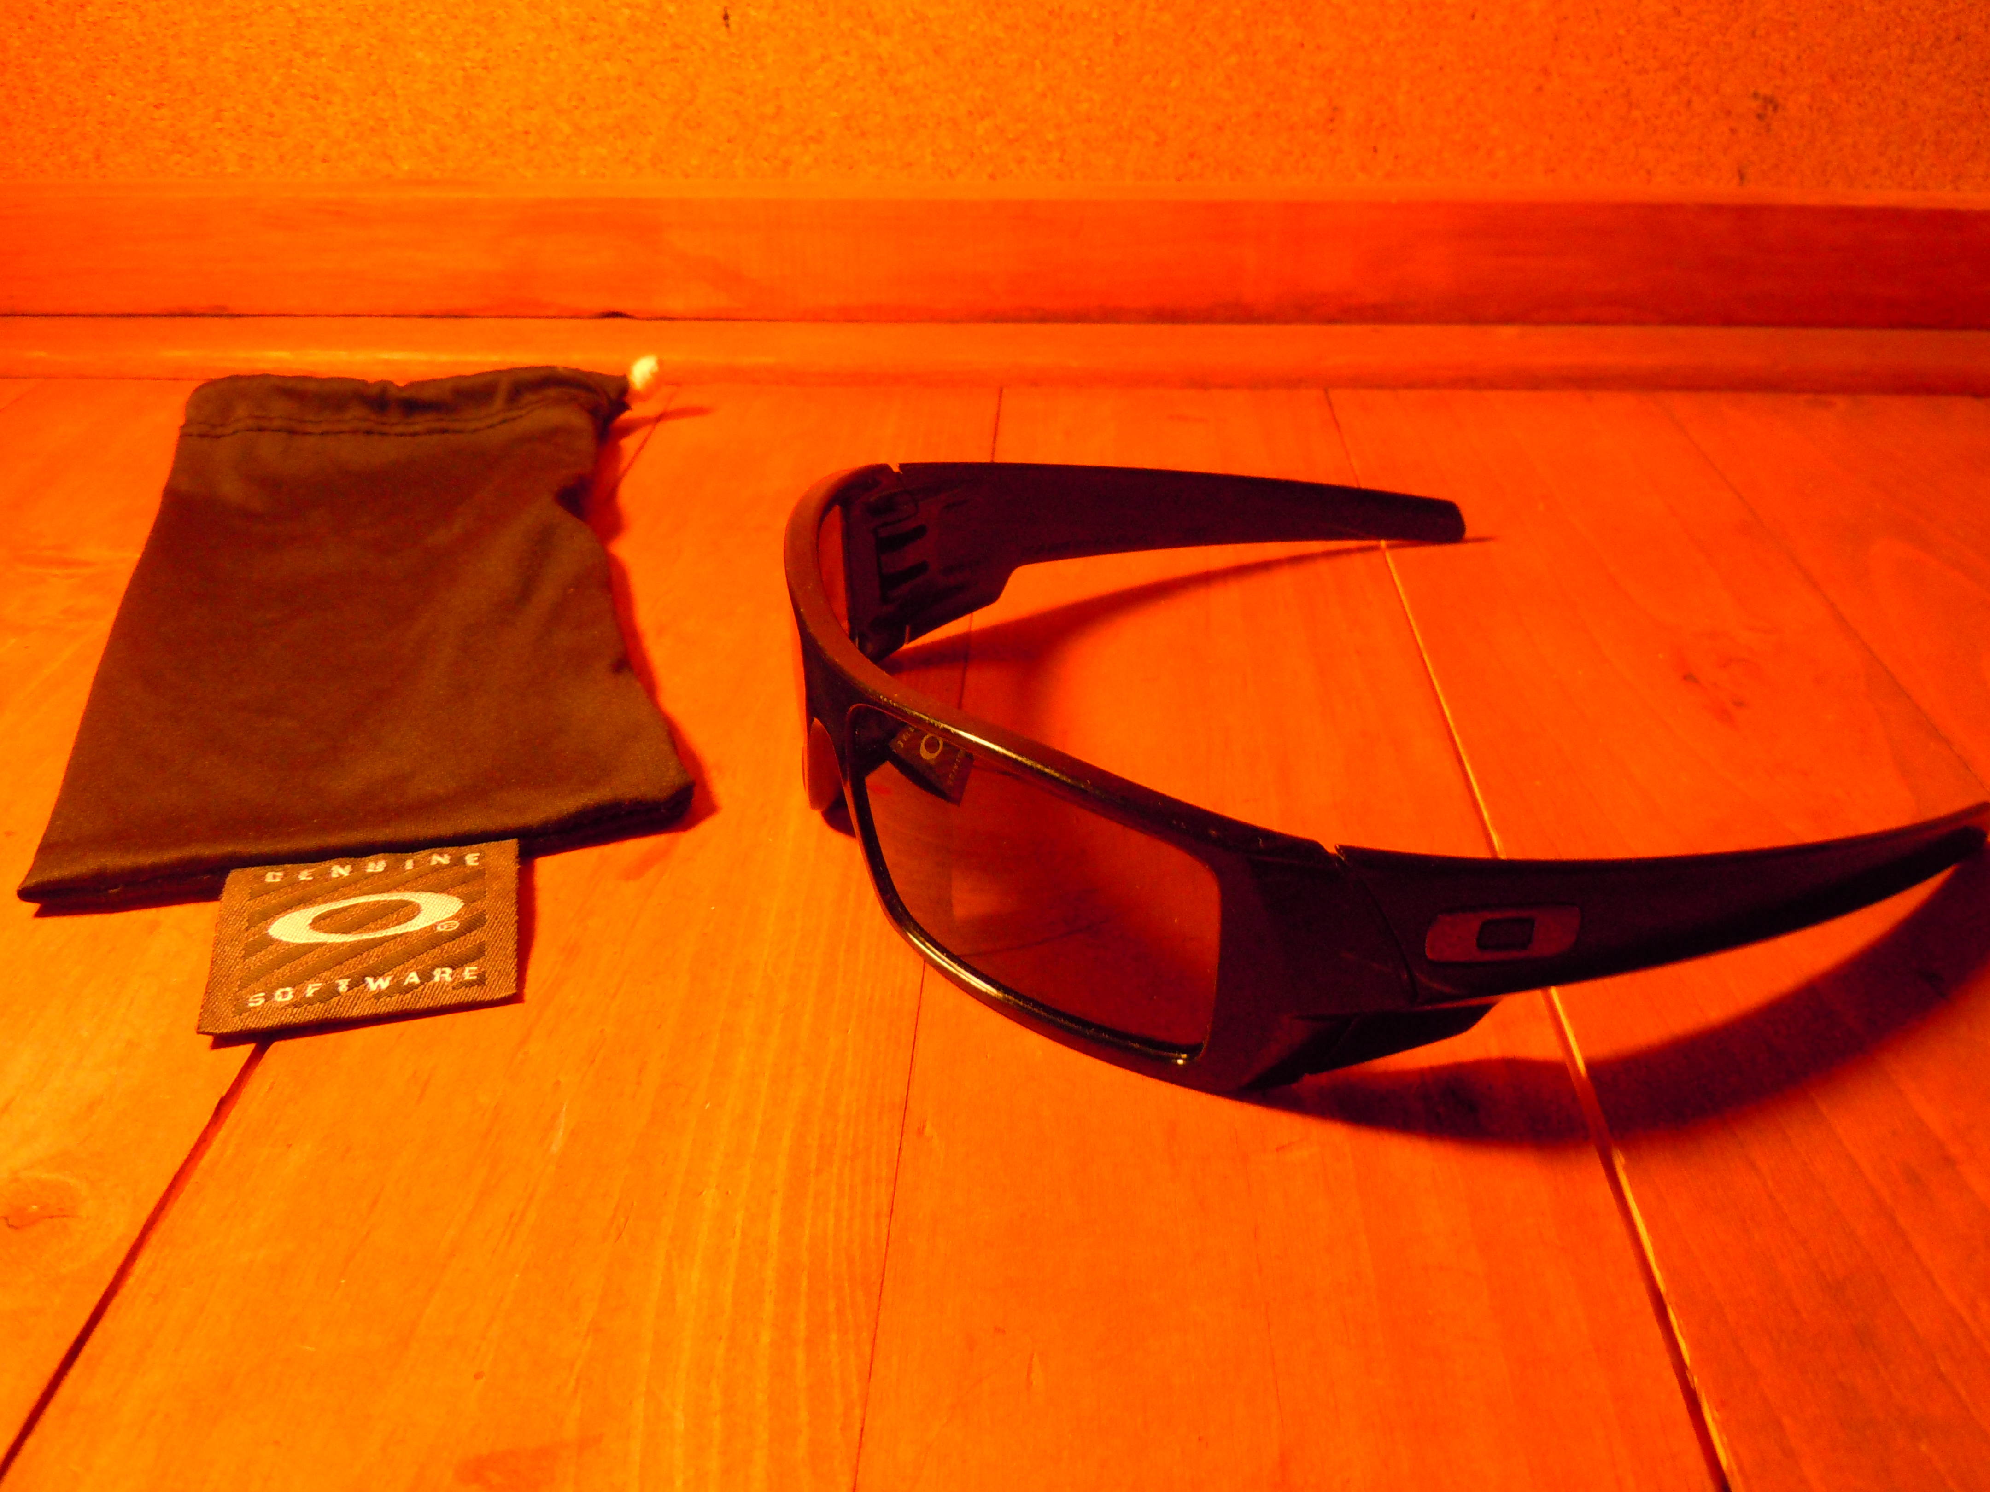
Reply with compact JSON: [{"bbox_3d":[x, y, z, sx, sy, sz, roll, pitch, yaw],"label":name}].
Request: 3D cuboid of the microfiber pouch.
[{"bbox_3d":[-0.116,-0.038,0.330,0.096,0.014,0.202,-8,31,-13],"label":"microfiber pouch"}]

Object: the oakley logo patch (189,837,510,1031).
[{"bbox_3d":[-0.083,0.024,0.229,0.038,0.004,0.038,-6,31,-10],"label":"oakley logo patch"}]

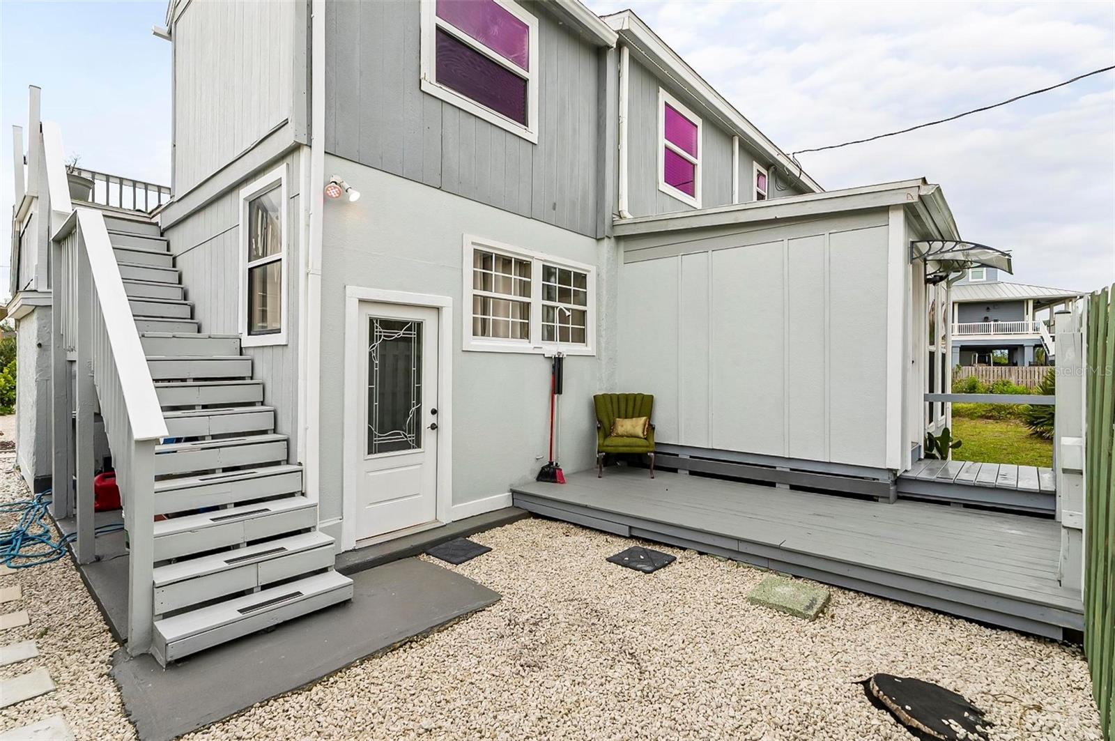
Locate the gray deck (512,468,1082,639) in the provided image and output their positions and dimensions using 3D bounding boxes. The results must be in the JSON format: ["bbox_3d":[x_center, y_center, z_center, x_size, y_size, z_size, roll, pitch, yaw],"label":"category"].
[{"bbox_3d":[1.891,1.431,4.939,4.400,0.200,2.100,1,0,39],"label":"gray deck"}]

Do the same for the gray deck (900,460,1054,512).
[{"bbox_3d":[4.523,1.194,5.367,1.240,0.200,1.500,1,0,39],"label":"gray deck"}]

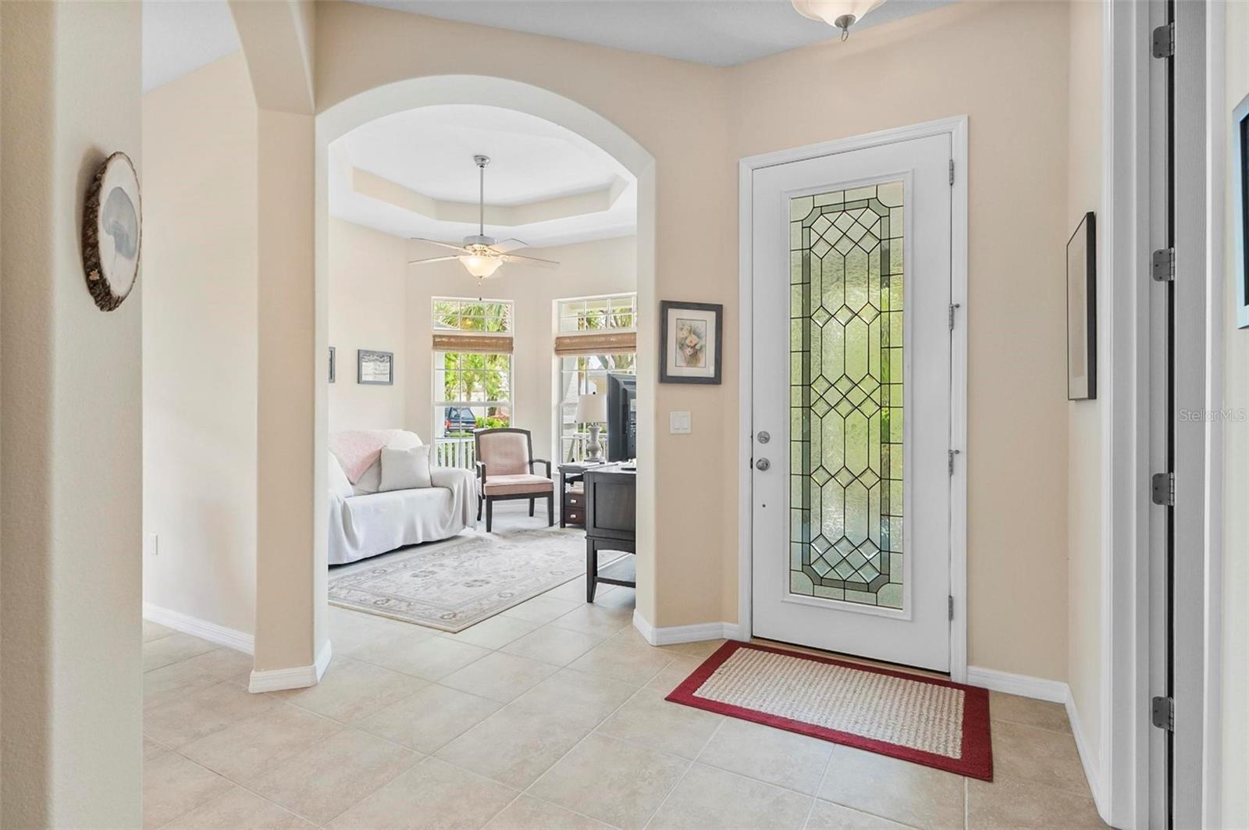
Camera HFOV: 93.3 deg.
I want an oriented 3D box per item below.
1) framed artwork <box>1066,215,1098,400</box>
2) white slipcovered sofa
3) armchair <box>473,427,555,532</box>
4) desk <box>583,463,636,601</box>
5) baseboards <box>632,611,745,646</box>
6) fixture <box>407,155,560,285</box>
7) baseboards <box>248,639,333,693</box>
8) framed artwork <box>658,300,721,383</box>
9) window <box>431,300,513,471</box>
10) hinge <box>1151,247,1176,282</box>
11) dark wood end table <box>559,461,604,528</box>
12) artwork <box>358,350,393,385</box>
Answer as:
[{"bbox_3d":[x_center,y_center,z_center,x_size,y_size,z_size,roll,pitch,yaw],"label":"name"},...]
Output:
[{"bbox_3d":[1.651,-0.361,2.135,0.027,0.618,0.455,1,1,30],"label":"framed artwork"},{"bbox_3d":[-2.252,0.655,5.175,1.000,0.970,1.620,1,1,29],"label":"white slipcovered sofa"},{"bbox_3d":[-1.150,0.636,6.090,0.670,0.970,0.710,0,1,-25],"label":"armchair"},{"bbox_3d":[0.318,0.754,4.091,0.560,0.810,1.300,1,1,28],"label":"desk"},{"bbox_3d":[0.319,1.131,3.171,0.480,0.082,0.370,0,1,-16],"label":"baseboards"},{"bbox_3d":[-1.165,-1.581,4.790,1.280,1.050,1.260,0,1,0],"label":"fixture"},{"bbox_3d":[-1.528,1.137,2.720,0.262,0.092,0.345,0,1,-18],"label":"baseboards"},{"bbox_3d":[0.351,-0.371,3.049,0.348,0.422,0.025,0,1,-16],"label":"framed artwork"},{"bbox_3d":[-1.716,-0.329,6.686,0.900,1.966,0.100,0,1,-15],"label":"window"},{"bbox_3d":[1.532,-0.425,1.673,0.050,0.095,0.020,1,1,29],"label":"hinge"},{"bbox_3d":[-0.377,0.823,6.055,0.370,0.605,0.580,0,1,23],"label":"dark wood end table"},{"bbox_3d":[-2.502,-0.474,5.958,0.030,0.335,0.410,0,1,28],"label":"artwork"}]

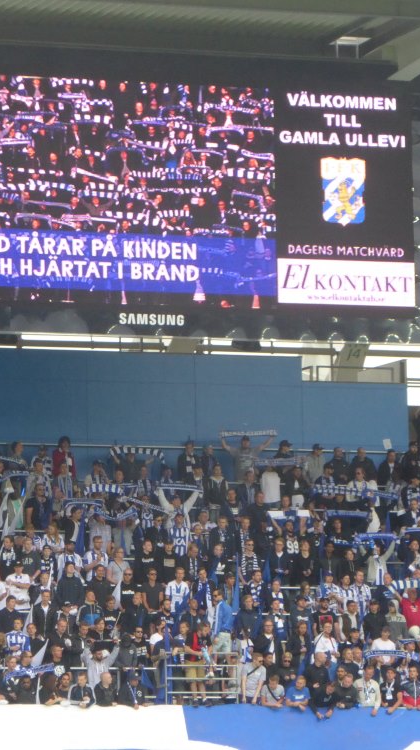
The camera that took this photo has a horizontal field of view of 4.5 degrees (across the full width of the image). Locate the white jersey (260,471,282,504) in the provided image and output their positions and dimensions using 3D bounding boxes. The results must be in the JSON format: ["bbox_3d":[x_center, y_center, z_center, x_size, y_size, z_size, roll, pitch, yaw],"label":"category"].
[{"bbox_3d":[1.281,2.362,112.195,0.430,0.700,0.300,0,-5,-8],"label":"white jersey"}]

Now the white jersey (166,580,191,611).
[{"bbox_3d":[-0.641,4.438,107.085,0.490,0.650,0.280,-1,-5,-6],"label":"white jersey"}]

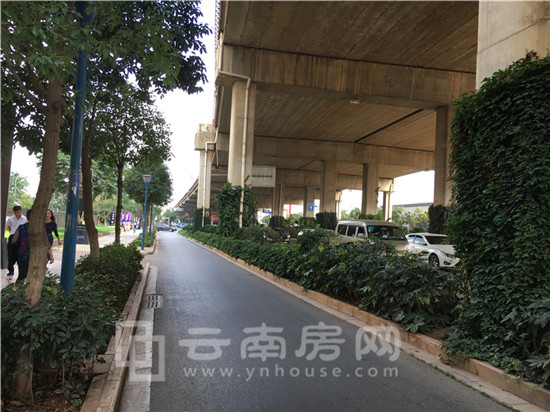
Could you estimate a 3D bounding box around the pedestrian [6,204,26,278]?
[{"bbox_3d":[-6.433,0.868,11.471,0.500,1.720,0.360,4,-3,-20],"label":"pedestrian"}]

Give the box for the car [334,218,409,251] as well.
[{"bbox_3d":[4.108,1.637,20.198,1.670,1.920,4.250,3,-3,-12],"label":"car"}]

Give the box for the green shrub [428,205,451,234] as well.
[{"bbox_3d":[12.315,1.587,33.596,1.800,3.400,1.800,3,-3,-14],"label":"green shrub"}]

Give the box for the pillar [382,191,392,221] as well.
[{"bbox_3d":[23.083,1.706,96.059,1.400,9.000,1.400,3,-3,-14],"label":"pillar"}]

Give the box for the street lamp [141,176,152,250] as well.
[{"bbox_3d":[-6.834,0.333,24.272,0.560,4.020,0.560,4,-3,-14],"label":"street lamp"}]

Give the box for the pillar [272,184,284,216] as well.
[{"bbox_3d":[0.787,0.874,75.991,1.500,9.000,1.500,4,-3,-14],"label":"pillar"}]

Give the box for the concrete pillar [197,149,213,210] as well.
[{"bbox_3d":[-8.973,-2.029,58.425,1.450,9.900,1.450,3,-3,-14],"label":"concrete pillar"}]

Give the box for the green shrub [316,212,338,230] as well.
[{"bbox_3d":[6.122,2.687,53.016,2.000,3.600,2.000,4,-3,-14],"label":"green shrub"}]

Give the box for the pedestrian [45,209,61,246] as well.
[{"bbox_3d":[-6.782,0.991,13.840,0.500,1.640,0.420,3,-3,3],"label":"pedestrian"}]

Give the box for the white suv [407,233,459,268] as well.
[{"bbox_3d":[8.600,2.361,24.877,1.830,1.660,4.500,4,-3,-14],"label":"white suv"}]

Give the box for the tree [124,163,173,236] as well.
[{"bbox_3d":[-8.487,-0.335,31.061,3.100,5.700,3.100,3,-3,-14],"label":"tree"}]

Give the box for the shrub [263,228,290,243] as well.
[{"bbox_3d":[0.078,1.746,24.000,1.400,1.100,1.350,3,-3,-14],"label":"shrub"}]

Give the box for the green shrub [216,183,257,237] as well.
[{"bbox_3d":[-2.108,0.787,26.574,2.100,3.900,2.000,4,-3,-14],"label":"green shrub"}]

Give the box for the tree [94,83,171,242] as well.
[{"bbox_3d":[-4.141,-0.759,13.200,2.350,5.300,2.350,4,-3,-14],"label":"tree"}]

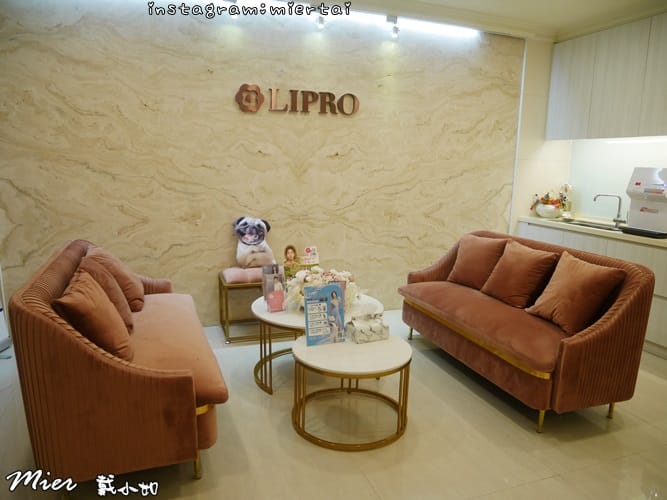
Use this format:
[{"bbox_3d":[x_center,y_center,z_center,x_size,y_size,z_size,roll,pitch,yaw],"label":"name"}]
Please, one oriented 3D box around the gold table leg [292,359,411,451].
[{"bbox_3d":[0.092,0.702,2.396,0.602,0.363,0.602,1,10,0],"label":"gold table leg"}]

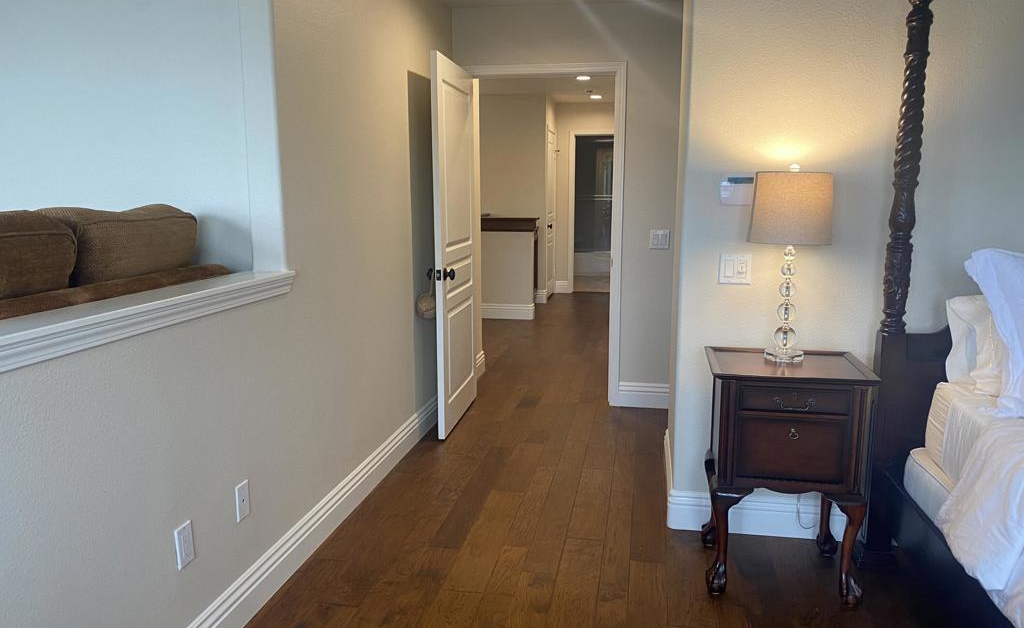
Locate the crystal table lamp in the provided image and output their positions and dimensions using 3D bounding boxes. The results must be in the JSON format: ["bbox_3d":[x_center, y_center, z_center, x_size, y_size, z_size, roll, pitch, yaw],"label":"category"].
[{"bbox_3d":[0.981,-0.182,2.718,0.288,0.675,0.288,2,9,10],"label":"crystal table lamp"}]

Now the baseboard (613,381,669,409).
[{"bbox_3d":[0.836,0.515,4.853,0.315,0.156,0.020,2,9,10],"label":"baseboard"}]

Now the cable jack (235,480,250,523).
[{"bbox_3d":[-0.838,0.587,2.413,0.012,0.115,0.071,2,9,10],"label":"cable jack"}]

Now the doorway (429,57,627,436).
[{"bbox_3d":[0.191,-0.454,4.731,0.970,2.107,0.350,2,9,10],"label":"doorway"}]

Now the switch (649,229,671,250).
[{"bbox_3d":[0.904,-0.450,4.688,0.116,0.115,0.012,2,9,10],"label":"switch"}]

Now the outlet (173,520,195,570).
[{"bbox_3d":[-0.893,0.636,2.113,0.012,0.115,0.071,2,9,10],"label":"outlet"}]

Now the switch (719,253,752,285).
[{"bbox_3d":[0.851,-0.170,2.925,0.117,0.115,0.012,2,9,10],"label":"switch"}]

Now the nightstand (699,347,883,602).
[{"bbox_3d":[0.940,0.547,2.708,0.510,0.768,0.460,2,9,10],"label":"nightstand"}]

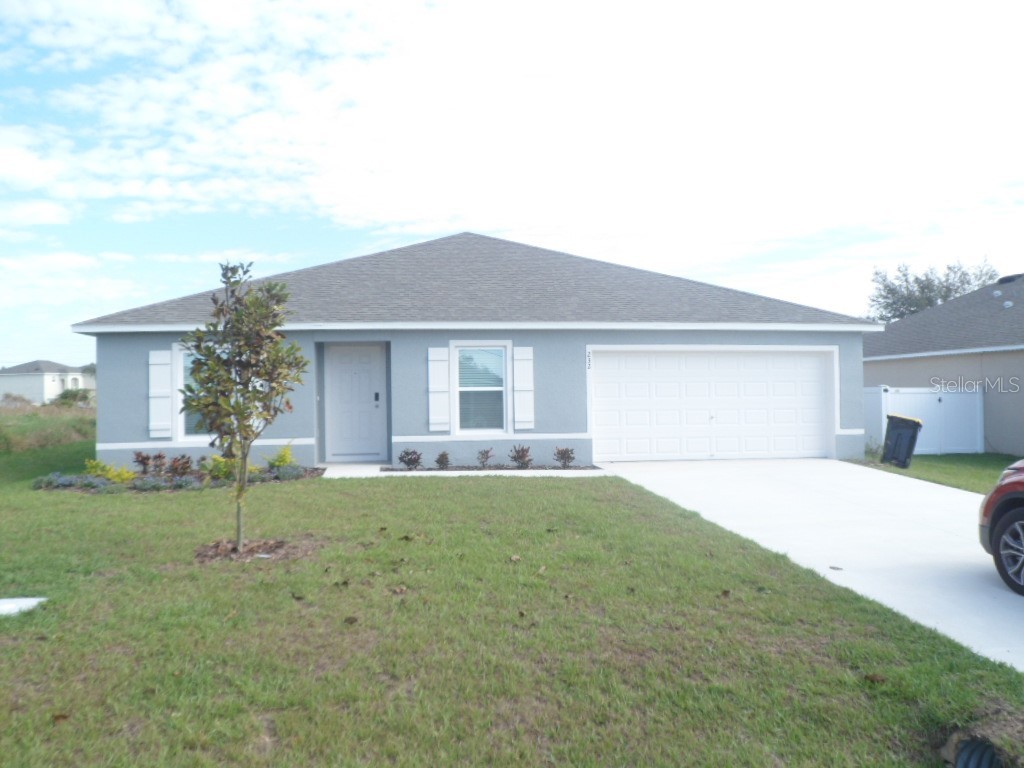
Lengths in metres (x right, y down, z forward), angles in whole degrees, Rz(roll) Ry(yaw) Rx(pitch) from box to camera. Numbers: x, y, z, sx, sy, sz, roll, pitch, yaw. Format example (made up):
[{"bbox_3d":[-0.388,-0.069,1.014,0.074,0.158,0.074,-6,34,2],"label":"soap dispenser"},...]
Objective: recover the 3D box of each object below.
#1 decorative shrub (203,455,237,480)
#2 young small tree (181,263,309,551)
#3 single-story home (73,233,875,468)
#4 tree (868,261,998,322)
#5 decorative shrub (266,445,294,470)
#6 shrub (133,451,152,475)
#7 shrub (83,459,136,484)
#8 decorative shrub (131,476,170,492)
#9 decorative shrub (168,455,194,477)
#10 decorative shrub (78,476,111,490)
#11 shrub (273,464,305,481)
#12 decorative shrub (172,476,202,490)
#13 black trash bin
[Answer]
[{"bbox_3d":[-4.901,1.396,13.400,0.540,0.400,0.480,-1,-1,-7],"label":"decorative shrub"},{"bbox_3d":[-2.819,0.226,8.400,1.300,3.000,1.250,-1,-1,-8],"label":"young small tree"},{"bbox_3d":[-1.142,-1.230,22.173,14.828,5.872,15.300,-1,-1,-8],"label":"single-story home"},{"bbox_3d":[20.200,-1.850,38.000,6.200,7.900,6.000,-1,-1,-7],"label":"tree"},{"bbox_3d":[-4.082,1.293,14.100,0.470,0.440,0.420,-1,-1,-7],"label":"decorative shrub"},{"bbox_3d":[-6.199,1.317,13.400,0.330,0.380,0.320,-1,-1,-8],"label":"shrub"},{"bbox_3d":[-6.614,1.435,13.150,0.850,0.380,0.550,-1,-1,-7],"label":"shrub"},{"bbox_3d":[-5.648,1.569,12.500,0.620,0.210,0.520,-1,-1,-7],"label":"decorative shrub"},{"bbox_3d":[-5.676,1.400,13.750,0.420,0.360,0.400,-1,-1,-7],"label":"decorative shrub"},{"bbox_3d":[-6.430,1.532,12.300,0.500,0.200,0.470,-1,-1,-8],"label":"decorative shrub"},{"bbox_3d":[-3.666,1.452,13.100,0.510,0.240,0.480,-1,-1,-8],"label":"shrub"},{"bbox_3d":[-5.018,1.539,12.350,0.460,0.200,0.440,-1,-1,-8],"label":"decorative shrub"},{"bbox_3d":[8.256,1.208,16.900,0.670,1.040,0.780,12,3,29],"label":"black trash bin"}]

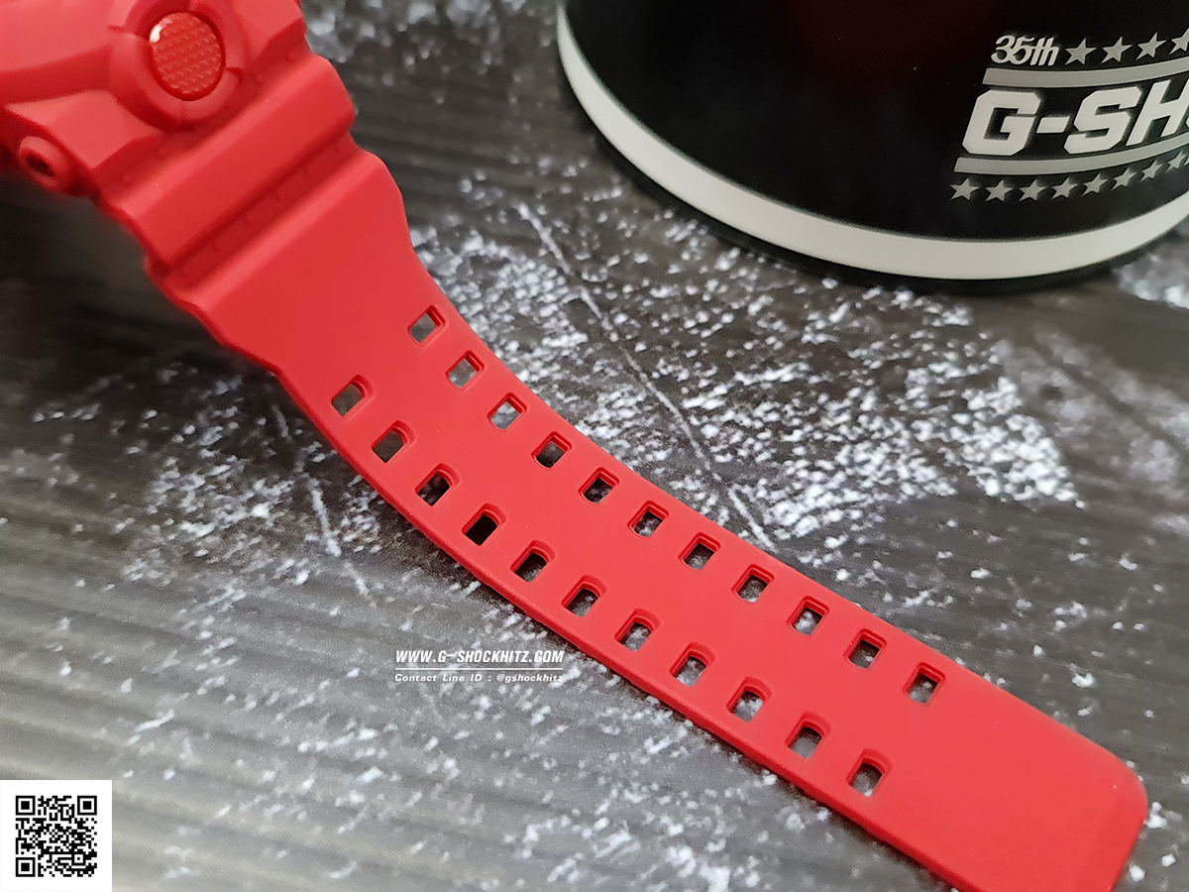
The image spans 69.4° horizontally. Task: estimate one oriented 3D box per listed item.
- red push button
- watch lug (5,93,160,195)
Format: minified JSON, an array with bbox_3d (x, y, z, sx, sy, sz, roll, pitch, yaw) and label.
[{"bbox_3d":[-0.035,-0.033,0.073,0.003,0.007,0.007,29,66,30],"label":"red push button"},{"bbox_3d":[-0.043,-0.027,0.072,0.006,0.007,0.008,29,66,30],"label":"watch lug"}]

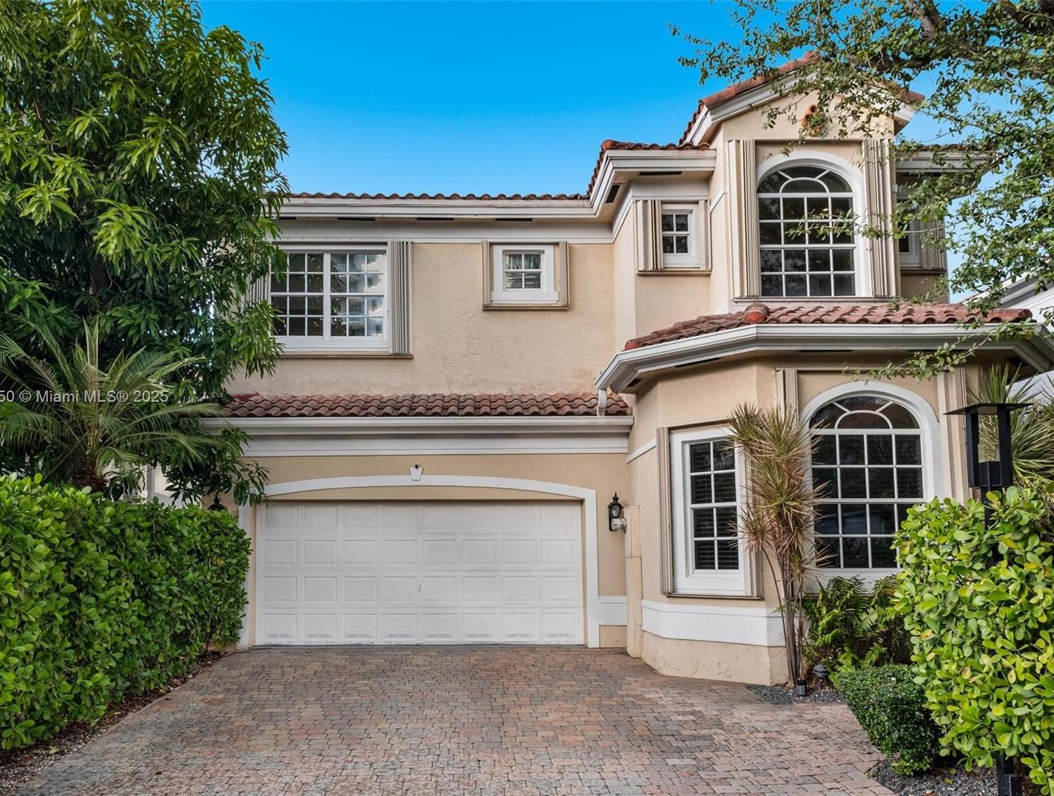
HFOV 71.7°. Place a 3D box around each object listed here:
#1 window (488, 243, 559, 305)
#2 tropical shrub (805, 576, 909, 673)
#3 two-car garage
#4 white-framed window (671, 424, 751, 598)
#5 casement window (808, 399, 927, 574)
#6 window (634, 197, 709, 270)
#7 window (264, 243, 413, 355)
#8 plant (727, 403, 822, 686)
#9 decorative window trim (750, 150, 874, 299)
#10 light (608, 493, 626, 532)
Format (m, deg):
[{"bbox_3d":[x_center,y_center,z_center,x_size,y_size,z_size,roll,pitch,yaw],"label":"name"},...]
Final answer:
[{"bbox_3d":[-0.053,-2.023,11.900,1.140,0.980,0.150,-1,-5,0],"label":"window"},{"bbox_3d":[3.374,2.346,7.400,1.100,1.050,0.900,0,-5,-3],"label":"tropical shrub"},{"bbox_3d":[-1.588,2.581,10.800,4.850,2.130,0.120,-1,-5,0],"label":"two-car garage"},{"bbox_3d":[2.102,1.296,8.450,1.030,1.900,0.150,-5,-7,41],"label":"white-framed window"},{"bbox_3d":[3.763,0.941,8.050,1.220,1.890,0.120,-1,-5,0],"label":"casement window"},{"bbox_3d":[2.032,-2.257,10.150,1.030,1.050,0.170,0,-5,-3],"label":"window"},{"bbox_3d":[-3.074,-1.605,11.900,2.360,1.800,0.170,-1,-5,0],"label":"window"},{"bbox_3d":[2.588,1.525,7.650,0.950,2.930,0.850,-1,-5,0],"label":"plant"},{"bbox_3d":[3.704,-2.234,9.450,1.530,1.900,0.170,0,-5,-3],"label":"decorative window trim"},{"bbox_3d":[1.274,1.628,10.400,0.240,0.540,0.260,0,-5,-3],"label":"light"}]

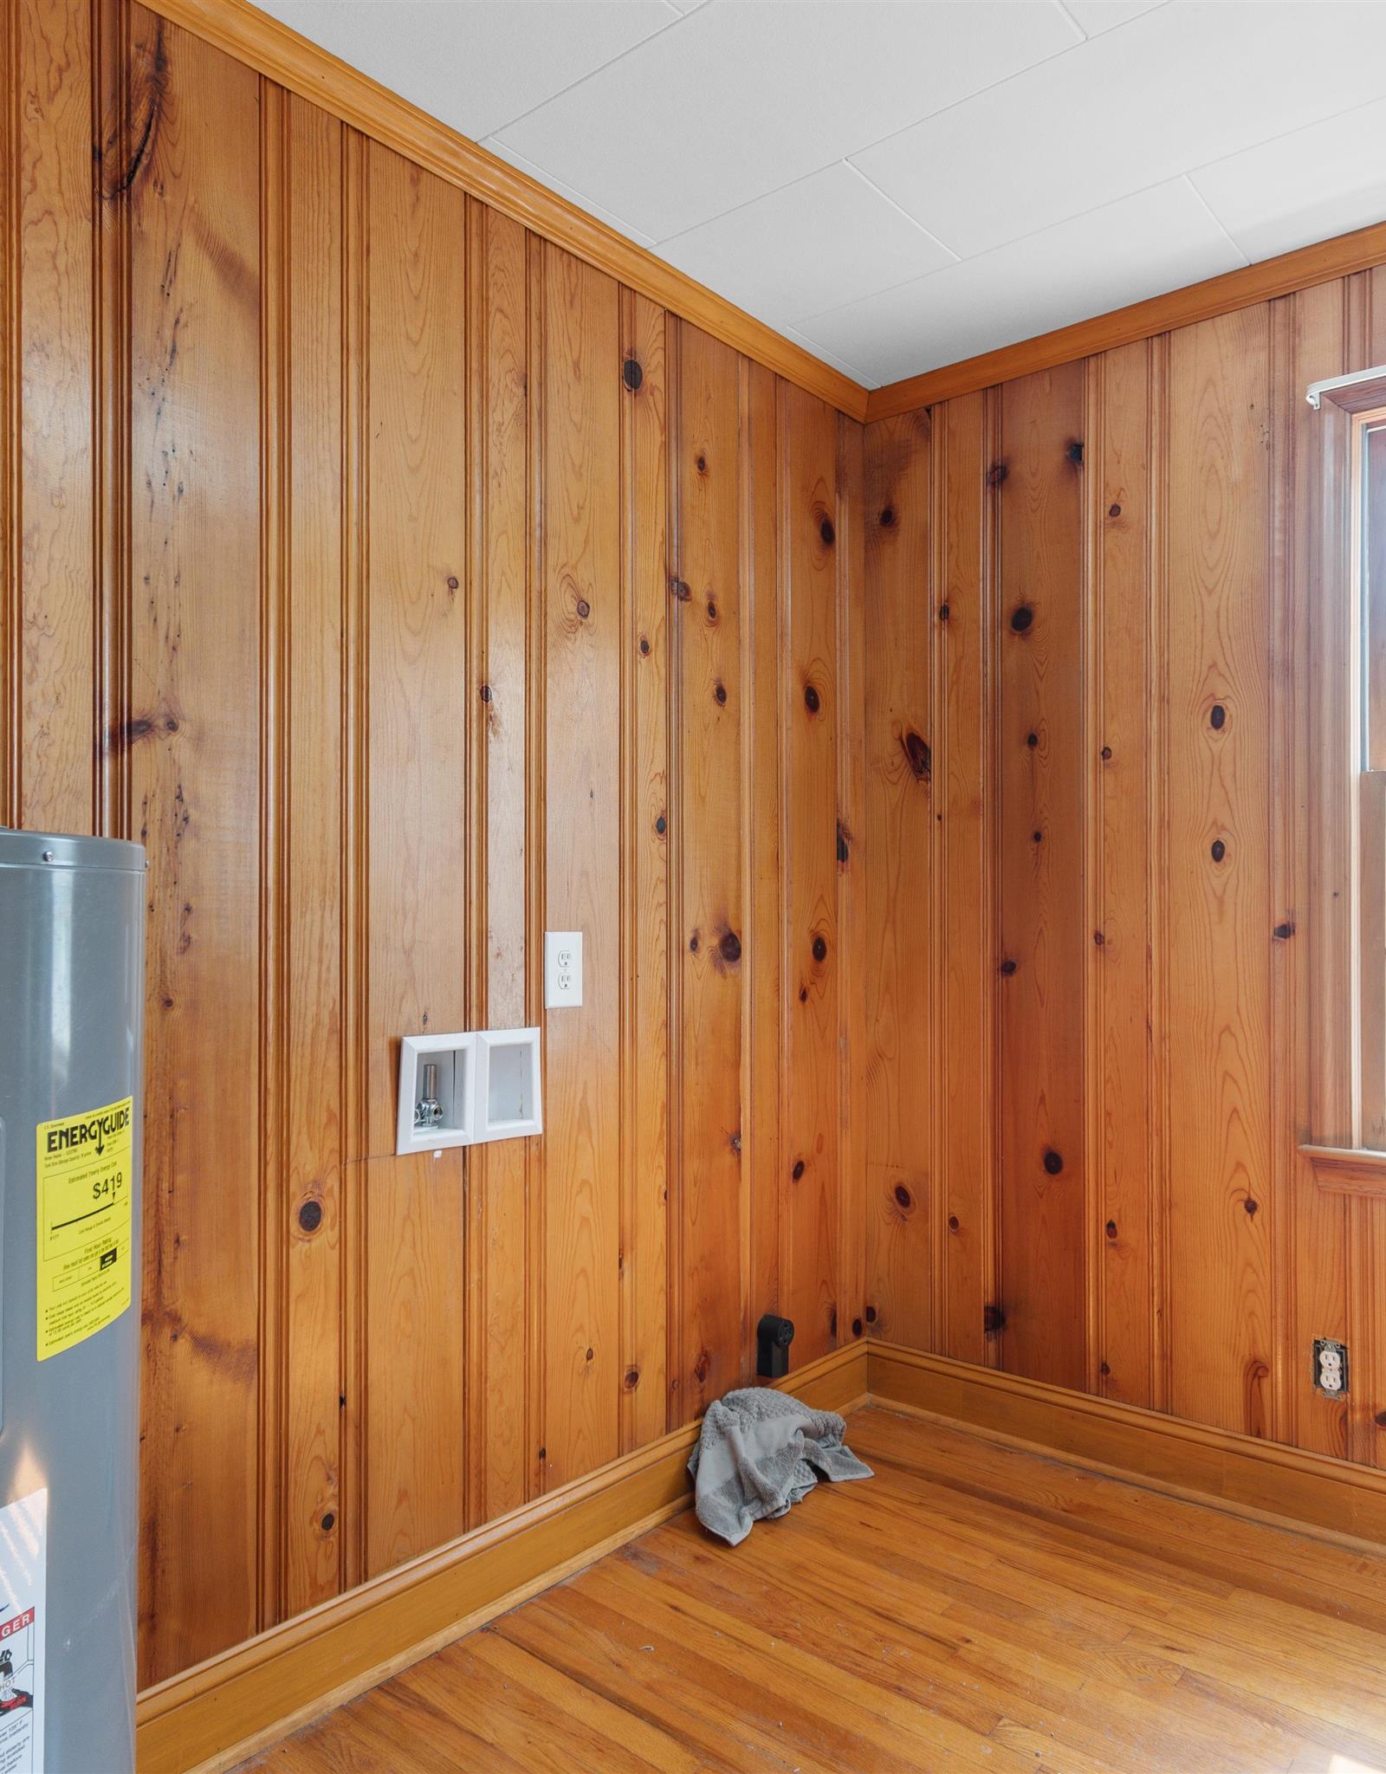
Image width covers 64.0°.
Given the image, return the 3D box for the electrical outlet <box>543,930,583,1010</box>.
[{"bbox_3d":[-0.225,0.146,1.955,0.008,0.130,0.085,-1,-1,42],"label":"electrical outlet"}]

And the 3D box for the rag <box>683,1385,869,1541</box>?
[{"bbox_3d":[0.160,1.150,2.245,0.215,0.165,0.370,-1,-1,42],"label":"rag"}]

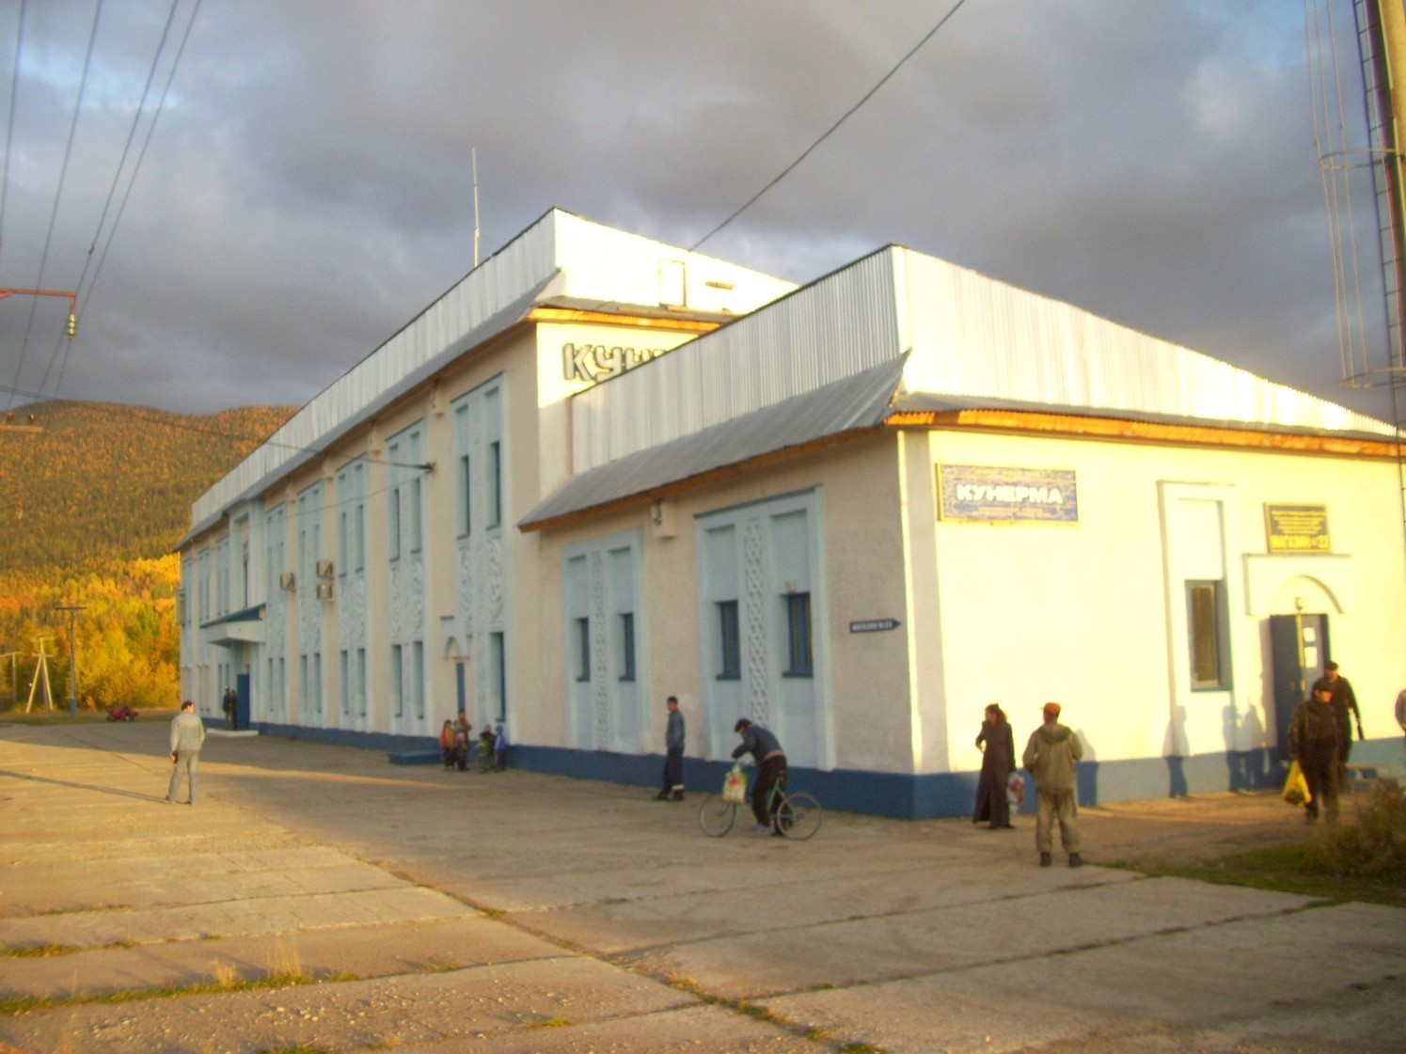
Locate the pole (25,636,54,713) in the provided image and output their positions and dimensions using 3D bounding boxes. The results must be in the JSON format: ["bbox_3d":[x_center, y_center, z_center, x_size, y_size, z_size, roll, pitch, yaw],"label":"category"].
[{"bbox_3d":[-60.969,13.534,127.000,2.500,7.200,1.400,0,-6,-26],"label":"pole"}]

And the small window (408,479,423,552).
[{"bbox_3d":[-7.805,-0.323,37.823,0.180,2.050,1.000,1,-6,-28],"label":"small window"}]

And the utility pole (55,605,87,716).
[{"bbox_3d":[-50.358,10.629,110.000,2.500,8.900,0.450,0,-6,-25],"label":"utility pole"}]

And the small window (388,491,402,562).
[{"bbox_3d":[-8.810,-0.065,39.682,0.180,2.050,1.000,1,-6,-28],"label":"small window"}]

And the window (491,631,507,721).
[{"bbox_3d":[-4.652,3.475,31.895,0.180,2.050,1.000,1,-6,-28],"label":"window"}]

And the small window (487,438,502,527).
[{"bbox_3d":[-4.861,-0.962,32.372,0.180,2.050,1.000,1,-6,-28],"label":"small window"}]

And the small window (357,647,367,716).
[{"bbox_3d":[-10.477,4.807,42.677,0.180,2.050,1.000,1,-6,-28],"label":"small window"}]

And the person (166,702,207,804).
[{"bbox_3d":[-8.674,3.792,23.200,0.640,1.770,0.420,-1,-6,-10],"label":"person"}]

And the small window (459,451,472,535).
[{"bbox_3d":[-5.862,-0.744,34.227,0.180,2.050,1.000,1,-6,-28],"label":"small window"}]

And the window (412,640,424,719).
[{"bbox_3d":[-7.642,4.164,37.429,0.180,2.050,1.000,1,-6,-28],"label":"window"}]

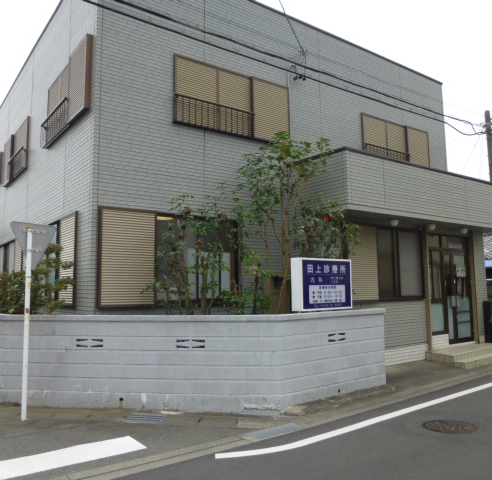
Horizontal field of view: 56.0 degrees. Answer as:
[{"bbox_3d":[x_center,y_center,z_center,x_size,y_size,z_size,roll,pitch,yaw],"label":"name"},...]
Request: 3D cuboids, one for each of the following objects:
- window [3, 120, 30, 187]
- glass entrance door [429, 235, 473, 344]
[{"bbox_3d":[-5.797,-2.152,11.576,0.207,1.172,2.512,3,-6,-36],"label":"window"},{"bbox_3d":[4.902,1.191,10.990,1.753,2.561,0.138,3,-6,-36],"label":"glass entrance door"}]

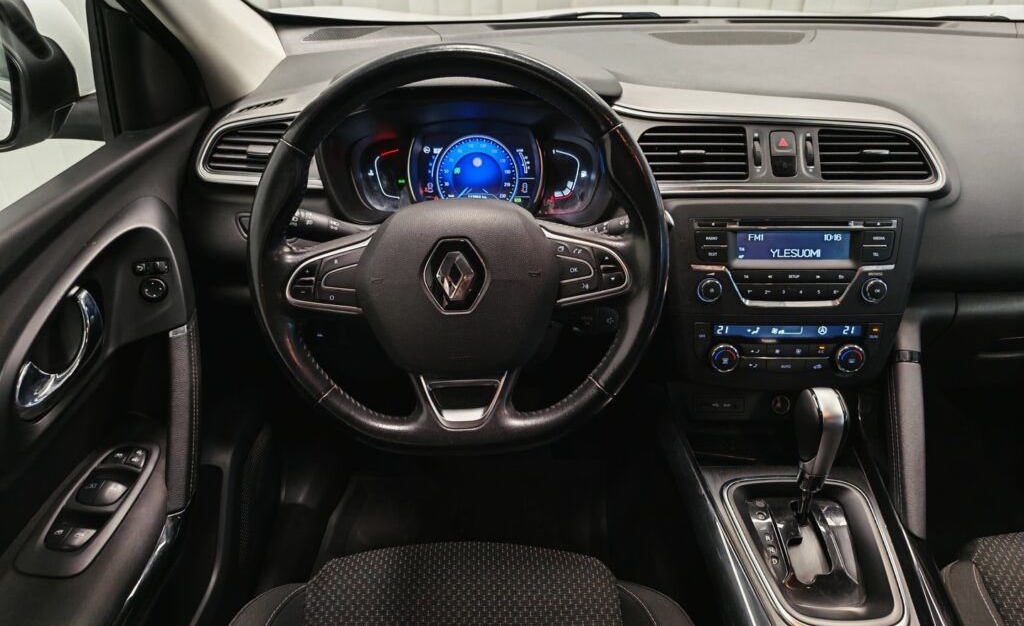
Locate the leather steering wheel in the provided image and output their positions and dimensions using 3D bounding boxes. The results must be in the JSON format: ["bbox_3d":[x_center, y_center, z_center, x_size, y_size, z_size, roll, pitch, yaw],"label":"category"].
[{"bbox_3d":[-0.046,-0.054,0.625,0.370,0.361,0.100,-3,5,-2],"label":"leather steering wheel"}]

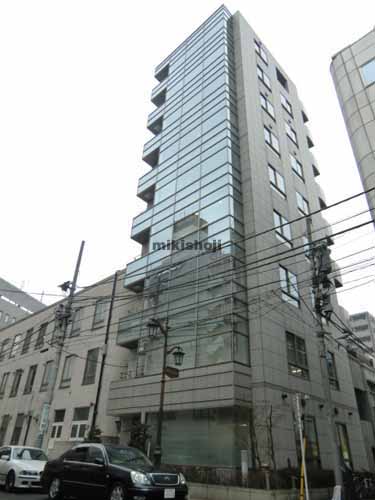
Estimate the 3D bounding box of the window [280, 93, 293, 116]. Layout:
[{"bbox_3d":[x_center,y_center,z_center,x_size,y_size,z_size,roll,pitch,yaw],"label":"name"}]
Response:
[{"bbox_3d":[8.092,-11.756,28.361,0.150,1.502,1.817,-24,-40,37],"label":"window"}]

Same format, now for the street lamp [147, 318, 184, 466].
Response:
[{"bbox_3d":[-0.887,5.016,11.724,0.500,5.544,1.650,-24,-40,37],"label":"street lamp"}]

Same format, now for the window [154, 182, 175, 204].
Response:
[{"bbox_3d":[-1.402,-3.576,21.601,1.950,1.180,0.140,-24,-39,37],"label":"window"}]

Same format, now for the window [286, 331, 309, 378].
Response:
[{"bbox_3d":[4.946,4.790,15.665,0.150,1.785,1.812,-24,-40,37],"label":"window"}]

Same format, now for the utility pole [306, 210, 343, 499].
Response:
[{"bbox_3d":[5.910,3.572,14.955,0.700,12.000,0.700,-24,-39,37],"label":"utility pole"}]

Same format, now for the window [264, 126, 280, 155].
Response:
[{"bbox_3d":[5.639,-7.228,23.065,0.150,1.600,1.830,-24,-39,37],"label":"window"}]

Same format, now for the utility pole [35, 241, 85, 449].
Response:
[{"bbox_3d":[-6.939,4.919,18.789,0.700,12.600,0.700,-24,-39,37],"label":"utility pole"}]

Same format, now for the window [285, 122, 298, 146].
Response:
[{"bbox_3d":[8.105,-8.958,26.984,0.150,1.600,1.830,-24,-39,37],"label":"window"}]

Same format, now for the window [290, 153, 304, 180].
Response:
[{"bbox_3d":[7.879,-5.834,24.927,0.150,1.486,1.795,-24,-40,37],"label":"window"}]

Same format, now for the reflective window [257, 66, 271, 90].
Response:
[{"bbox_3d":[5.757,-12.924,26.149,0.150,1.534,1.828,-24,-40,37],"label":"reflective window"}]

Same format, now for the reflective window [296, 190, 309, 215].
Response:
[{"bbox_3d":[7.880,-3.021,23.516,0.150,1.600,1.830,-24,-39,37],"label":"reflective window"}]

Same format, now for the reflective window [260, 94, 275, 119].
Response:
[{"bbox_3d":[5.766,-10.197,24.816,0.150,1.600,1.830,-24,-39,37],"label":"reflective window"}]

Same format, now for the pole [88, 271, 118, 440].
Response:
[{"bbox_3d":[-4.837,6.257,19.521,0.200,11.036,0.200,-24,-40,37],"label":"pole"}]

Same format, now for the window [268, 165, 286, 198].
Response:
[{"bbox_3d":[5.419,-4.120,21.018,0.150,1.430,1.845,-24,-40,37],"label":"window"}]

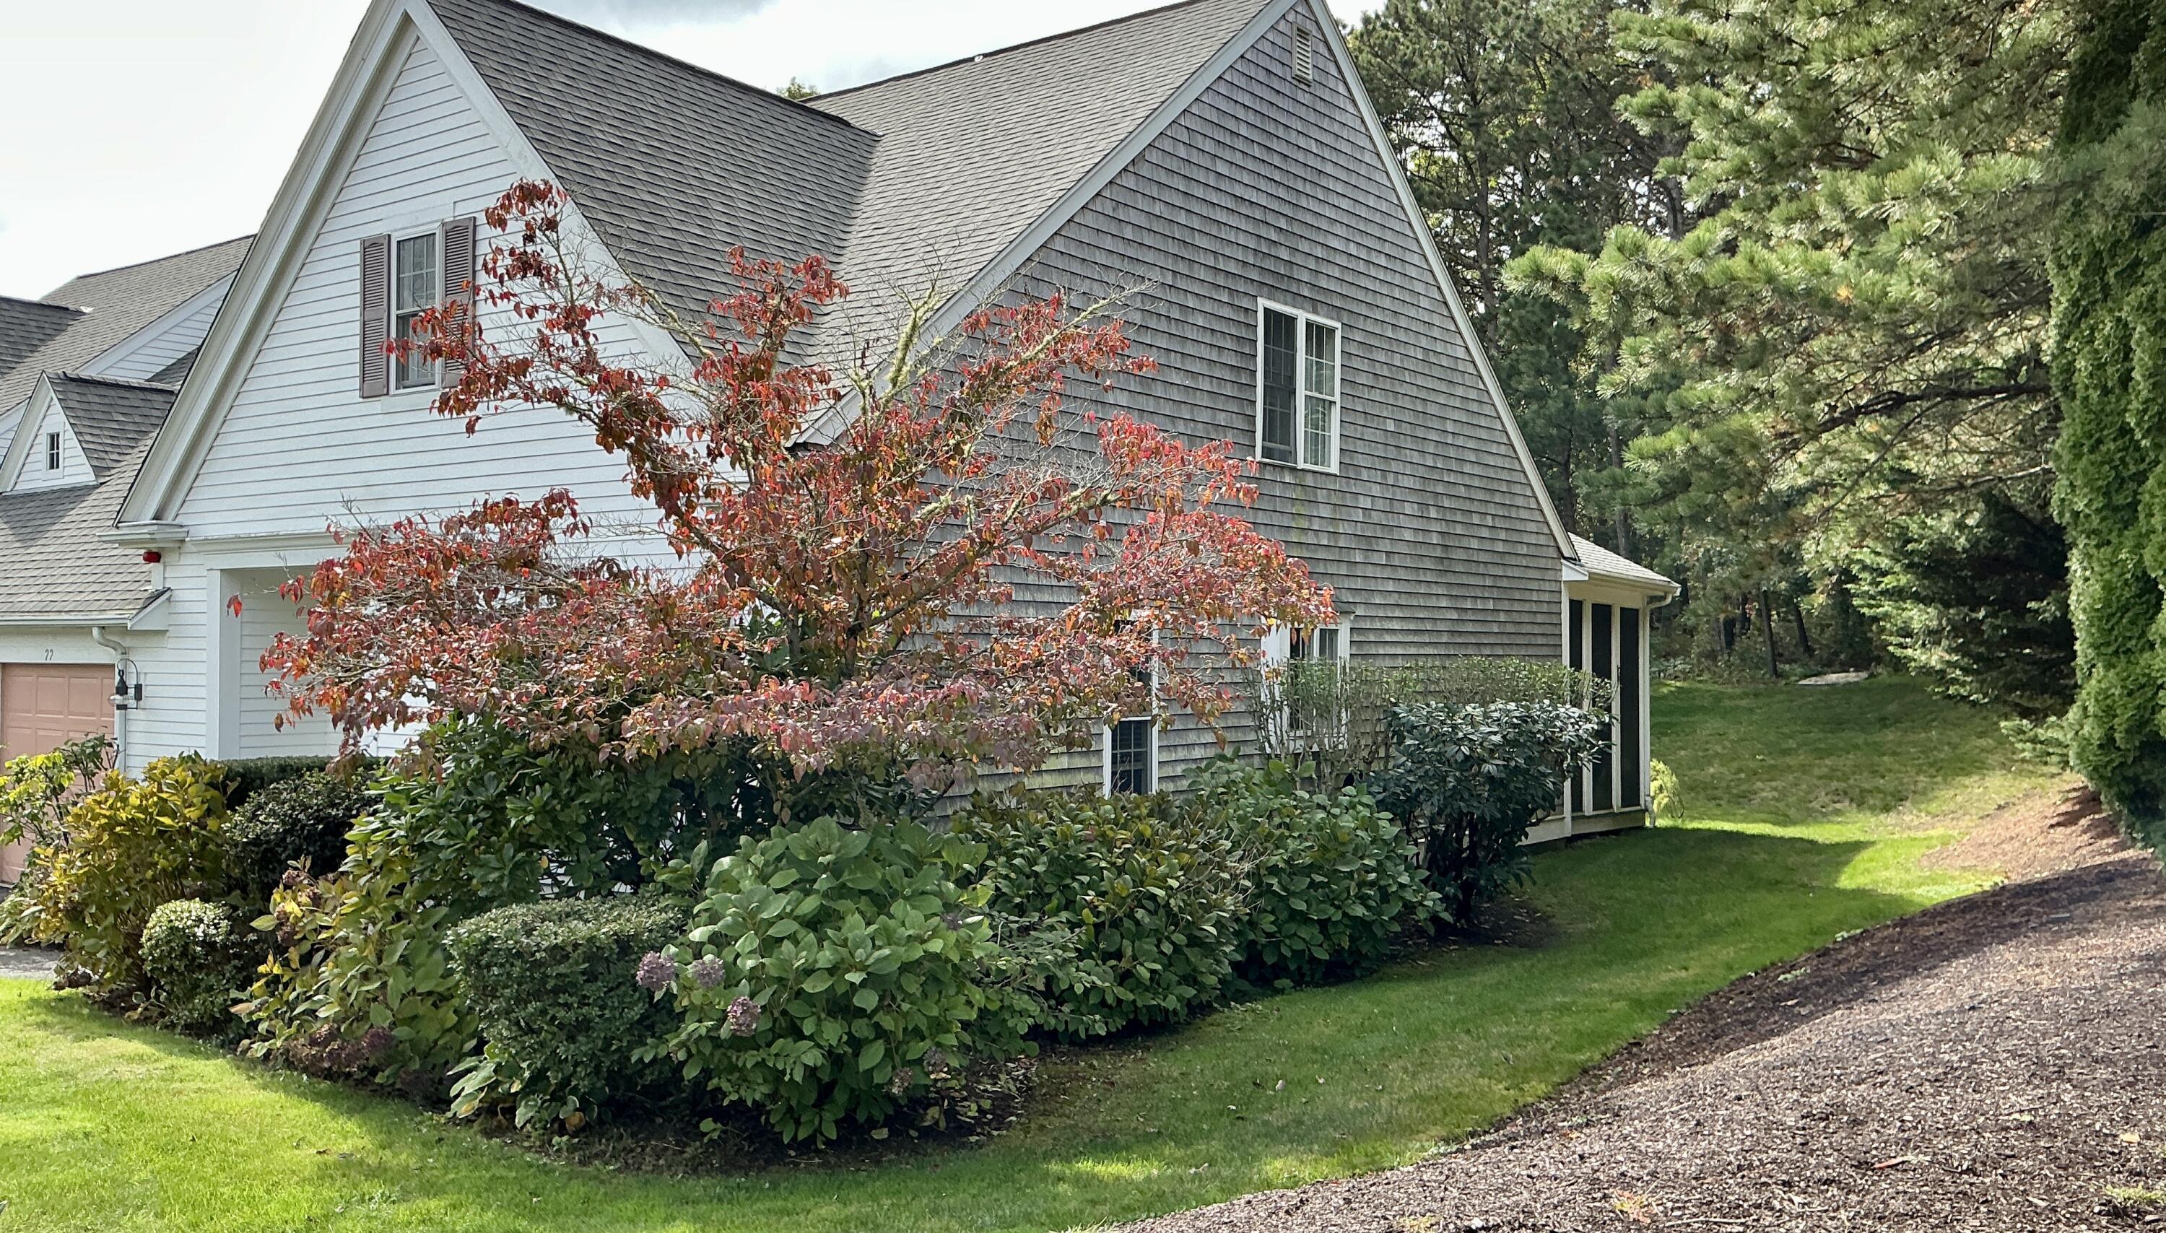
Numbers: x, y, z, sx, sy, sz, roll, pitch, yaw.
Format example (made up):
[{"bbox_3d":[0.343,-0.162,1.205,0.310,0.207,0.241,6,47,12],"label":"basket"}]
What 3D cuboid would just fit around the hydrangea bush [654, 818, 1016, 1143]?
[{"bbox_3d":[-1.246,1.718,8.750,1.750,1.420,1.650,0,-1,0],"label":"hydrangea bush"}]

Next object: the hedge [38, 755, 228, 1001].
[{"bbox_3d":[-6.481,1.705,11.950,1.200,1.520,1.100,0,-1,37],"label":"hedge"}]

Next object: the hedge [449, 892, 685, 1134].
[{"bbox_3d":[-2.608,1.932,8.780,1.120,0.970,1.050,0,-1,37],"label":"hedge"}]

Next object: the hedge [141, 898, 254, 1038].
[{"bbox_3d":[-5.284,2.046,10.450,0.640,0.780,0.620,0,-1,37],"label":"hedge"}]

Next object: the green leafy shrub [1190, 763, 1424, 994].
[{"bbox_3d":[1.605,1.772,12.450,1.650,1.450,1.750,0,-1,0],"label":"green leafy shrub"}]

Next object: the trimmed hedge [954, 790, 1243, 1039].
[{"bbox_3d":[0.100,1.776,10.950,1.650,1.380,1.800,0,-1,37],"label":"trimmed hedge"}]

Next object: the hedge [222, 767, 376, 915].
[{"bbox_3d":[-5.148,1.785,11.500,1.000,1.350,0.950,0,-1,37],"label":"hedge"}]

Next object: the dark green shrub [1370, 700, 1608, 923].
[{"bbox_3d":[3.331,1.626,14.400,1.750,1.820,1.900,0,-1,37],"label":"dark green shrub"}]

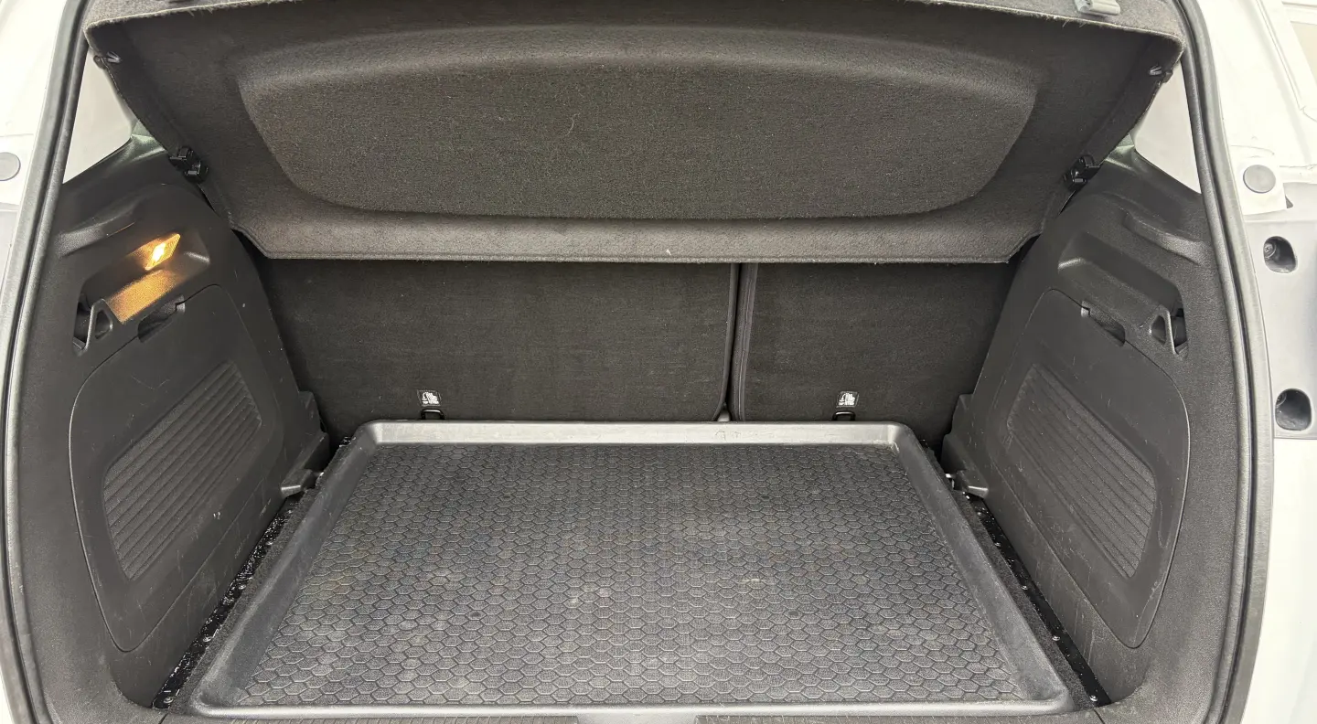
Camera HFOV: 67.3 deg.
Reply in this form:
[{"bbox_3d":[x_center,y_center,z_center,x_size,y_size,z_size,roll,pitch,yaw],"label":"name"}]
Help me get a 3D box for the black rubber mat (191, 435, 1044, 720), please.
[{"bbox_3d":[-0.030,0.253,1.359,0.920,0.040,0.686,0,22,-1],"label":"black rubber mat"}]

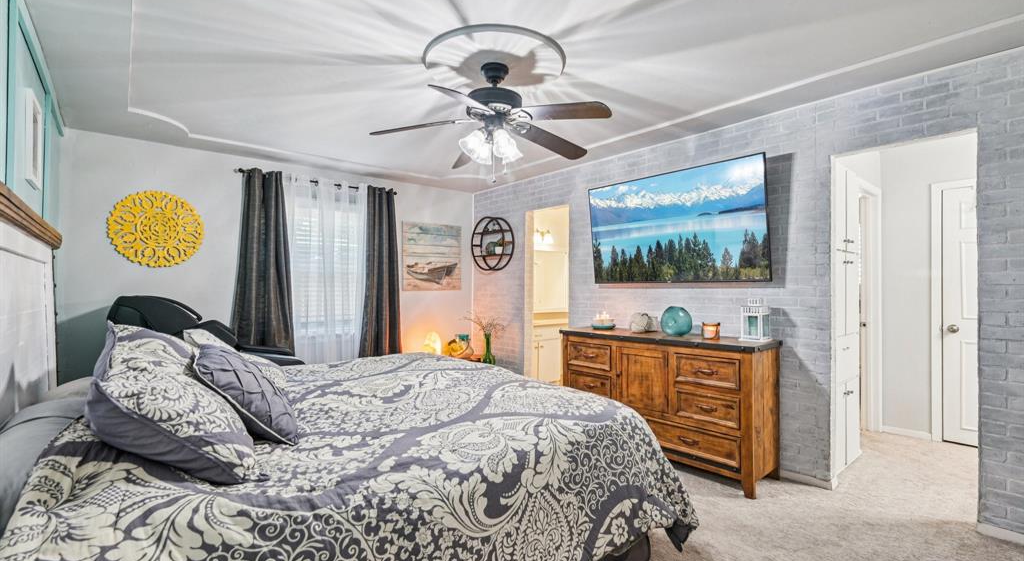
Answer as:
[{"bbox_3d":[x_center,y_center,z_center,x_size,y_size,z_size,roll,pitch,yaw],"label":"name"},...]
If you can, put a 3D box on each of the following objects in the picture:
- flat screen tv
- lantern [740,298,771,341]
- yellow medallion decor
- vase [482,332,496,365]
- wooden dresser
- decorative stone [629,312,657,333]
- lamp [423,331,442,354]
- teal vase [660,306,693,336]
[{"bbox_3d":[1.196,-0.395,3.484,0.060,0.830,1.450,-7,4,-40],"label":"flat screen tv"},{"bbox_3d":[1.612,0.257,2.998,0.155,0.280,0.155,1,-1,-42],"label":"lantern"},{"bbox_3d":[-2.872,-0.419,3.693,0.630,0.630,0.030,1,-1,-41],"label":"yellow medallion decor"},{"bbox_3d":[-0.233,0.713,4.600,0.140,0.400,0.140,0,-1,0],"label":"vase"},{"bbox_3d":[1.080,0.844,3.367,0.450,0.888,1.528,1,-1,-42],"label":"wooden dresser"},{"bbox_3d":[1.022,0.322,3.529,0.160,0.160,0.180,1,-1,-42],"label":"decorative stone"},{"bbox_3d":[-0.856,0.705,4.900,0.200,0.280,0.200,1,-1,-41],"label":"lamp"},{"bbox_3d":[1.198,0.289,3.311,0.210,0.220,0.225,1,-1,-42],"label":"teal vase"}]

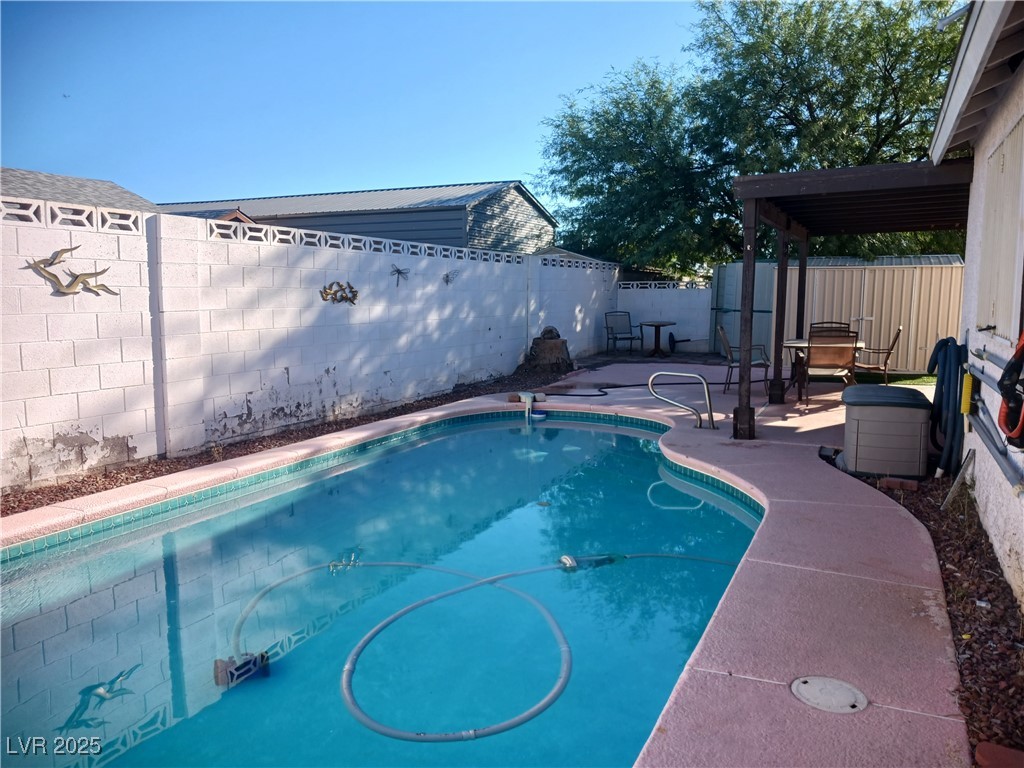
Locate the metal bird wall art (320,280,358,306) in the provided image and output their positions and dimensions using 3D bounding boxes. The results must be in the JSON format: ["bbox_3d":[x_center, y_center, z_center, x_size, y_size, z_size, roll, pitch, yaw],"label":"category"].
[{"bbox_3d":[-1.906,-1.018,8.932,0.060,0.256,0.650,3,7,26],"label":"metal bird wall art"}]

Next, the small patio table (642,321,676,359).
[{"bbox_3d":[2.988,-0.924,16.262,0.730,0.670,0.730,3,7,26],"label":"small patio table"}]

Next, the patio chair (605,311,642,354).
[{"bbox_3d":[2.249,-1.006,15.910,0.600,0.910,0.680,-2,7,-16],"label":"patio chair"}]

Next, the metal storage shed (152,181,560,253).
[{"bbox_3d":[-6.098,-3.629,24.858,14.300,4.400,5.700,3,7,26],"label":"metal storage shed"}]

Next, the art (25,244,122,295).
[{"bbox_3d":[-3.272,-0.855,6.013,0.070,0.388,0.760,3,7,26],"label":"art"}]

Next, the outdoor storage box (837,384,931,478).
[{"bbox_3d":[2.955,0.354,6.354,0.590,0.640,0.560,2,7,20],"label":"outdoor storage box"}]

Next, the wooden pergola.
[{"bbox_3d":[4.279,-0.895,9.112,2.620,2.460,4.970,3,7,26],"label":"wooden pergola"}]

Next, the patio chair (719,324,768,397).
[{"bbox_3d":[3.217,-0.342,11.047,0.680,0.930,0.580,2,7,22],"label":"patio chair"}]

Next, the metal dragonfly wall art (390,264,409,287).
[{"bbox_3d":[-1.381,-1.350,9.980,0.040,0.285,0.385,3,7,26],"label":"metal dragonfly wall art"}]

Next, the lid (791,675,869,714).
[{"bbox_3d":[1.108,1.084,2.789,0.250,0.020,0.250,0,7,0],"label":"lid"}]

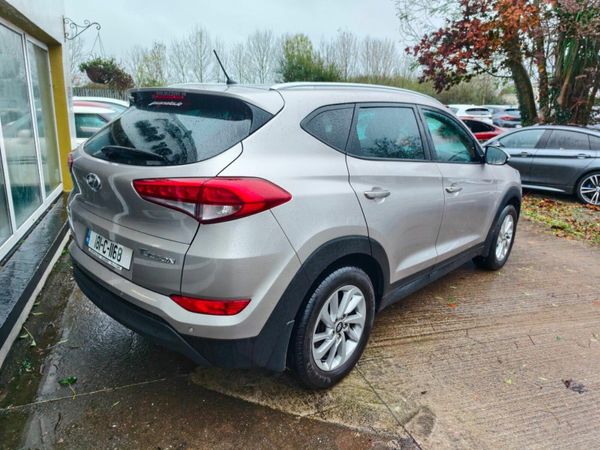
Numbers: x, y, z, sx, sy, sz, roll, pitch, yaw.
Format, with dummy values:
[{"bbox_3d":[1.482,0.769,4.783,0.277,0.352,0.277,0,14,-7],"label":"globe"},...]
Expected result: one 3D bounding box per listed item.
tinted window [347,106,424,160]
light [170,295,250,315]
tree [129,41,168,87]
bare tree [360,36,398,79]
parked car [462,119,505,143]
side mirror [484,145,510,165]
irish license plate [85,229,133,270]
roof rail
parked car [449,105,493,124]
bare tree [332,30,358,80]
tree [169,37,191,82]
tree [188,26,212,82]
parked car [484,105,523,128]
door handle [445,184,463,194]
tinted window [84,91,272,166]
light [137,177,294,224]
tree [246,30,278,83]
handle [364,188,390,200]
[{"bbox_3d":[0.484,-0.534,2.263,0.860,0.340,0.060,-13,-5,-45],"label":"tinted window"},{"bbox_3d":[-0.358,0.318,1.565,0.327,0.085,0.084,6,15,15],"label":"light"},{"bbox_3d":[-10.016,-9.358,26.760,2.685,5.588,2.550,-3,15,-20],"label":"tree"},{"bbox_3d":[7.052,-12.895,37.387,3.550,8.820,3.550,2,14,0],"label":"bare tree"},{"bbox_3d":[5.328,-3.182,14.500,1.800,1.450,4.400,-12,19,-43],"label":"parked car"},{"bbox_3d":[1.571,-0.543,3.166,0.210,0.155,0.130,15,19,41],"label":"side mirror"},{"bbox_3d":[-0.968,0.117,2.008,0.520,0.110,0.025,15,7,41],"label":"irish license plate"},{"bbox_3d":[0.459,-0.794,2.413,0.080,0.105,1.740,15,19,41],"label":"roof rail"},{"bbox_3d":[8.304,-5.399,20.500,1.820,1.580,4.350,0,14,-8],"label":"parked car"},{"bbox_3d":[3.286,-10.994,31.089,2.027,7.662,1.926,4,14,5],"label":"bare tree"},{"bbox_3d":[-10.349,-12.203,34.610,1.940,7.670,1.940,2,14,0],"label":"tree"},{"bbox_3d":[-8.604,-12.709,34.949,2.210,8.610,2.210,2,14,0],"label":"tree"},{"bbox_3d":[10.400,-5.400,20.300,1.820,1.550,4.300,4,15,8],"label":"parked car"},{"bbox_3d":[1.086,-0.253,2.769,0.055,0.050,0.250,15,19,41],"label":"door handle"},{"bbox_3d":[-0.753,-0.506,2.086,1.350,0.430,0.130,15,-18,41],"label":"tinted window"},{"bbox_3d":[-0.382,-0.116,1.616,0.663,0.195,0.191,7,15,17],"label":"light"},{"bbox_3d":[-2.893,-10.769,30.125,2.418,7.212,2.297,1,14,-6],"label":"tree"},{"bbox_3d":[0.411,-0.160,2.056,0.055,0.055,0.240,15,19,41],"label":"handle"}]

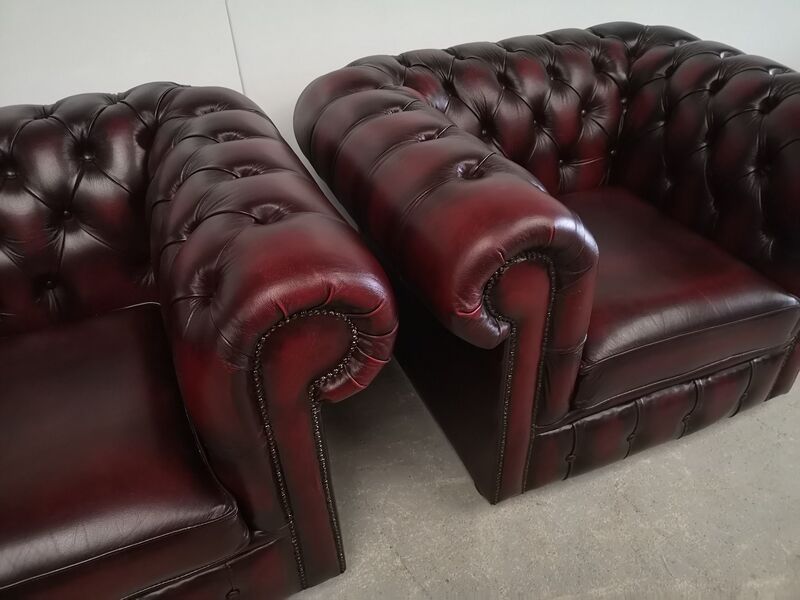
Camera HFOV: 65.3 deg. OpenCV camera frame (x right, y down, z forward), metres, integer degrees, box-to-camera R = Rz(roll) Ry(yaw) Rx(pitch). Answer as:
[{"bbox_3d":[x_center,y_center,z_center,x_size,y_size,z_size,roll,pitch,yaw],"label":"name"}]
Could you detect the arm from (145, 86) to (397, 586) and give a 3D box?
[{"bbox_3d":[-0.297,0.014,1.290,0.264,0.702,0.876,-17,41,-18],"label":"arm"}]

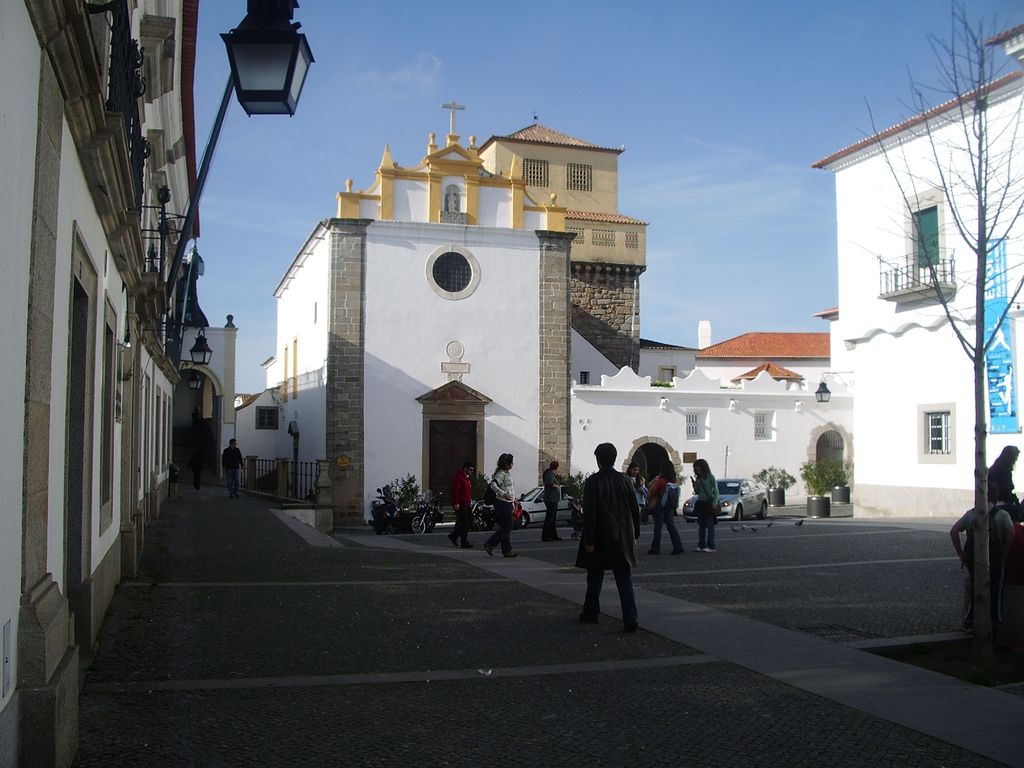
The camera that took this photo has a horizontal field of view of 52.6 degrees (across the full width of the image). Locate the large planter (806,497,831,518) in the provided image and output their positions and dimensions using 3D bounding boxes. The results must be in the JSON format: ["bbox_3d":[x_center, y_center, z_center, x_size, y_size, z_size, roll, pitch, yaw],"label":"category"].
[{"bbox_3d":[10.154,4.085,34.321,0.760,0.690,0.760,0,-3,0],"label":"large planter"}]

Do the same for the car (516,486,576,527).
[{"bbox_3d":[1.199,4.031,34.000,3.700,1.380,1.620,1,-4,-17],"label":"car"}]

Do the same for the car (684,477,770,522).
[{"bbox_3d":[7.343,3.955,35.200,1.770,1.430,4.500,-2,-4,30],"label":"car"}]

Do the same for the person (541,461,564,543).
[{"bbox_3d":[0.820,2.429,21.500,0.450,1.670,0.480,0,-4,0],"label":"person"}]

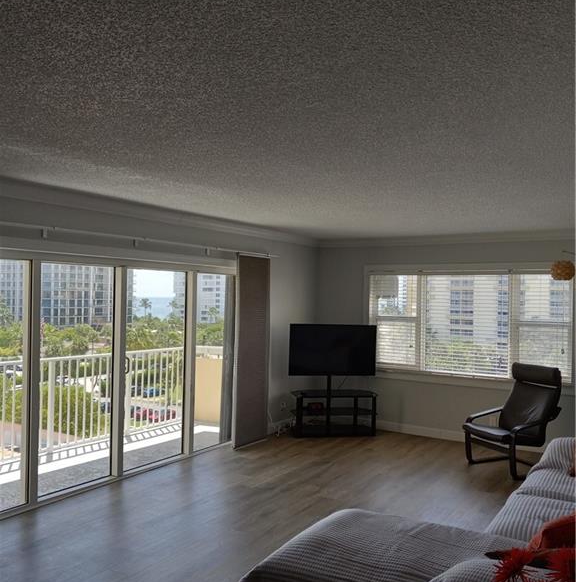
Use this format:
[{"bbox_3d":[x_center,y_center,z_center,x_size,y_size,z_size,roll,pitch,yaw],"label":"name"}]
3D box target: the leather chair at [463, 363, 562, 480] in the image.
[{"bbox_3d":[2.307,1.285,6.075,0.790,1.010,0.660,1,-1,-27],"label":"leather chair"}]

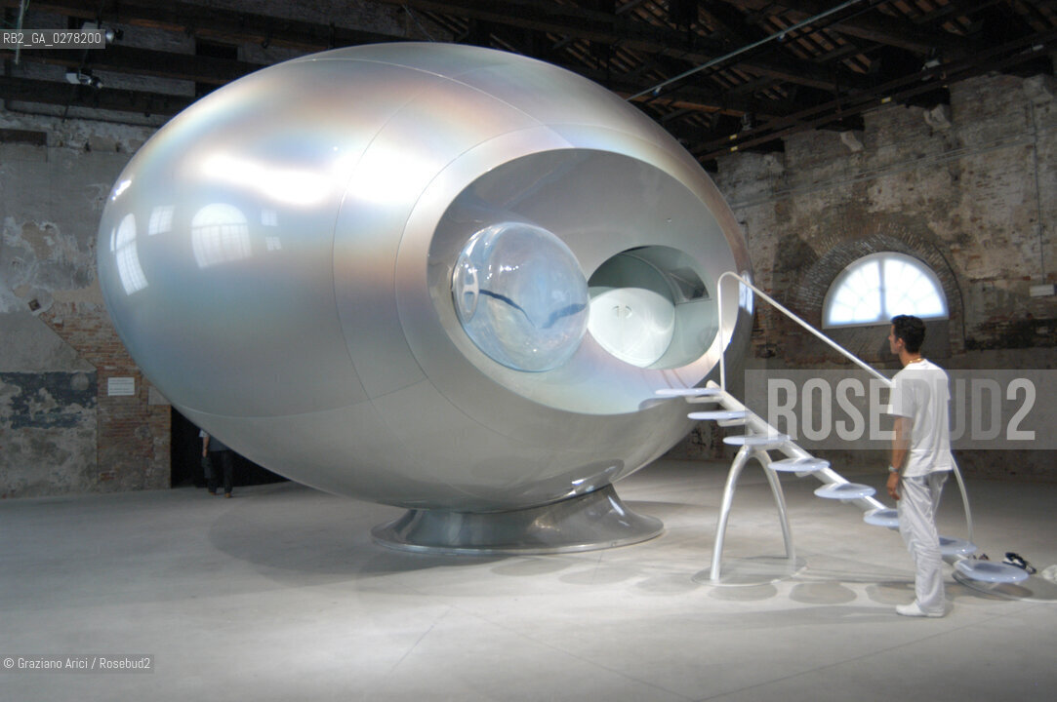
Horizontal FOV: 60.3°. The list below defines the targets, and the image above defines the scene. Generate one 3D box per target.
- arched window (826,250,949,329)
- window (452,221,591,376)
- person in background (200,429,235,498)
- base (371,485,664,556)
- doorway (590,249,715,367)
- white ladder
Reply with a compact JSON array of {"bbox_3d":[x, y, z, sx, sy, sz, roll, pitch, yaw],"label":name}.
[{"bbox_3d":[5.662,-1.015,14.637,0.150,1.153,2.228,1,-3,-36],"label":"arched window"},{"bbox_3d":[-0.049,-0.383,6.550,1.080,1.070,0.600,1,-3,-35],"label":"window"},{"bbox_3d":[-4.439,1.313,12.974,0.480,1.500,0.320,0,-3,-20],"label":"person in background"},{"bbox_3d":[-0.139,1.572,9.120,2.856,0.460,2.856,-1,-3,0],"label":"base"},{"bbox_3d":[0.986,-0.351,7.350,1.250,1.020,0.300,0,-3,-32],"label":"doorway"},{"bbox_3d":[2.253,0.482,6.552,2.650,2.300,1.050,-3,-3,29],"label":"white ladder"}]

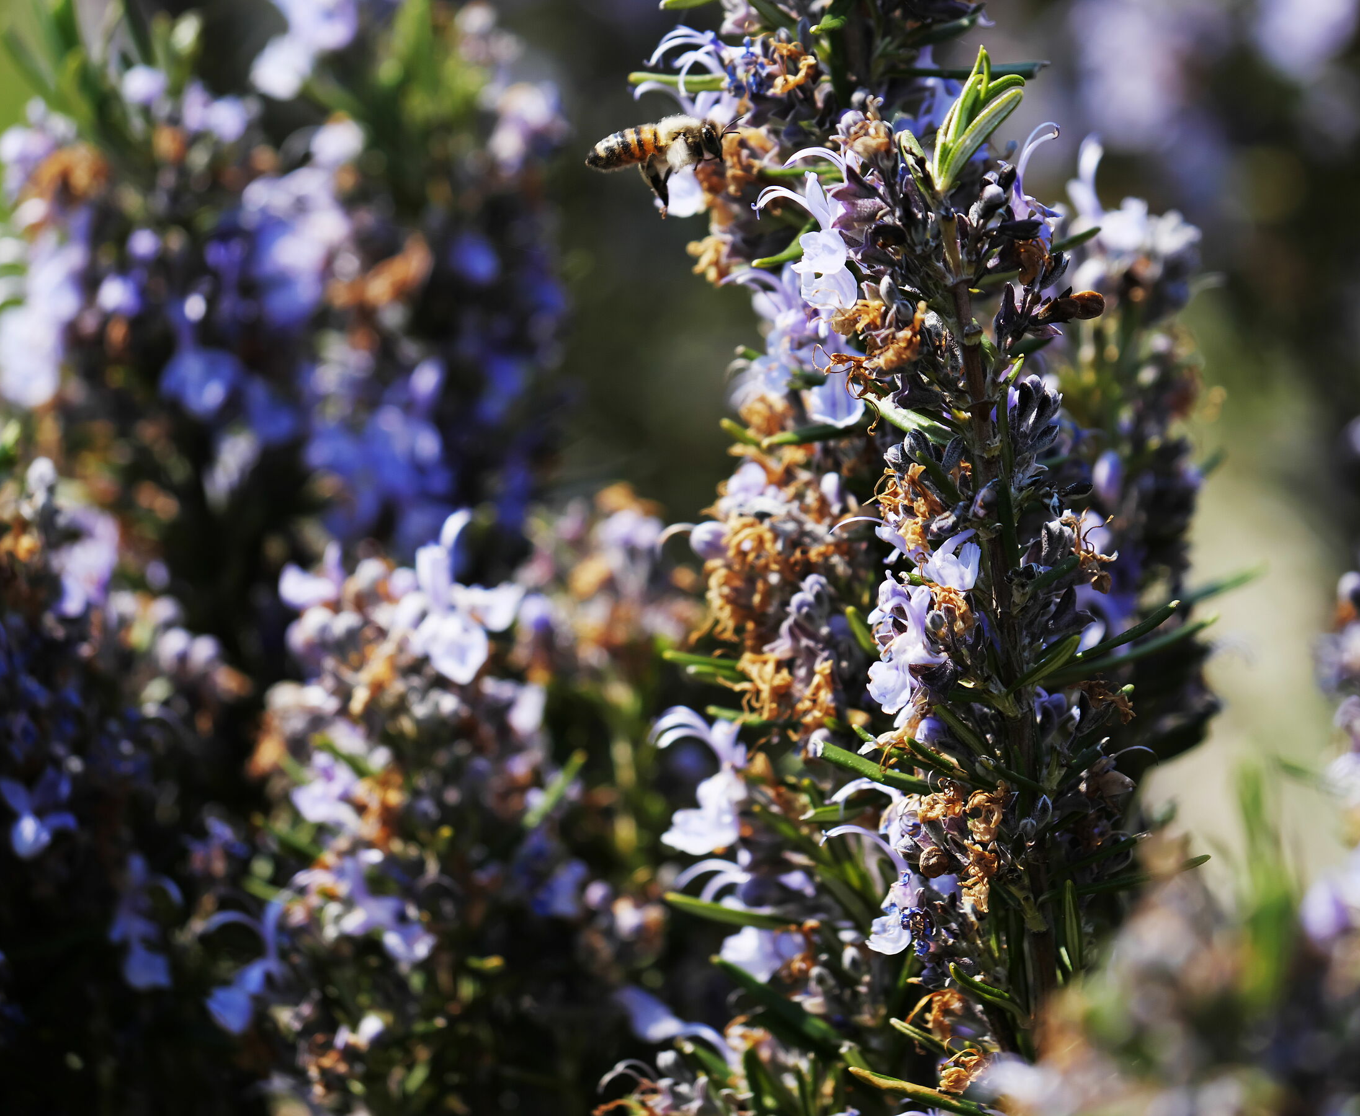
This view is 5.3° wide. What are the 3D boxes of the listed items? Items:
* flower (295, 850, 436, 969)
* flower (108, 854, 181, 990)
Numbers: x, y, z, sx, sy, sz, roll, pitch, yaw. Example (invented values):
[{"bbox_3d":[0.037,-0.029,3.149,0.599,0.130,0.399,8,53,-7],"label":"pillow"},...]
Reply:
[{"bbox_3d":[-0.030,0.033,1.400,0.011,0.011,0.011,-9,13,-41],"label":"flower"},{"bbox_3d":[-0.051,0.035,1.400,0.006,0.013,0.006,-9,13,-41],"label":"flower"}]

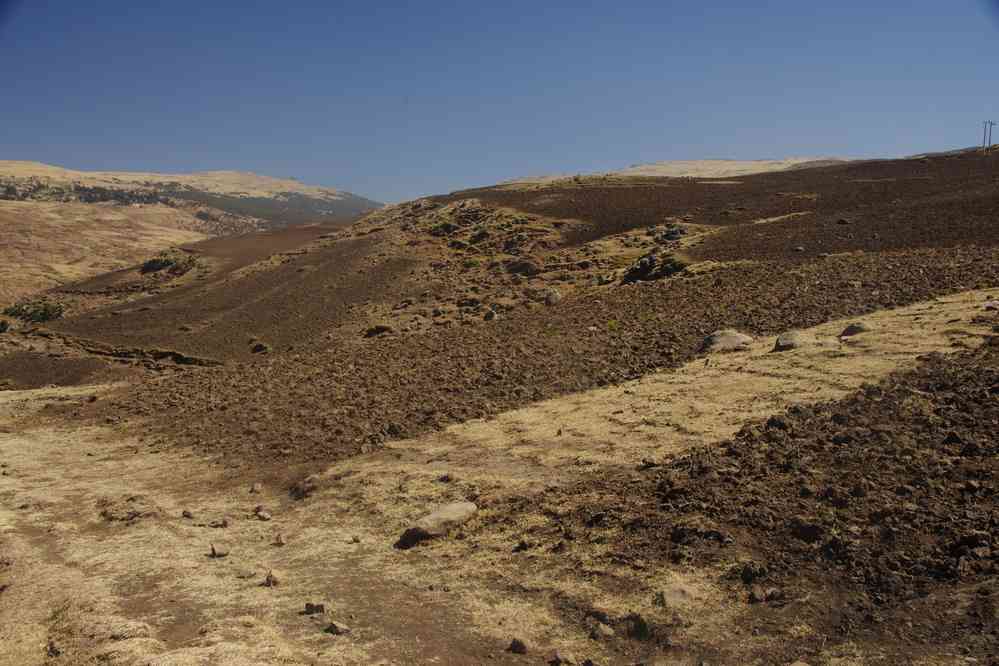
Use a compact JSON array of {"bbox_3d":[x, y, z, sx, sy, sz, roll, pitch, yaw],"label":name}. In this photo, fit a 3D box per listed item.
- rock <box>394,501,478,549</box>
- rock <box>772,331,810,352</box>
[{"bbox_3d":[-0.409,1.242,7.200,0.540,0.250,0.380,-1,4,-25],"label":"rock"},{"bbox_3d":[5.393,0.157,20.500,0.680,0.370,0.550,0,3,0],"label":"rock"}]

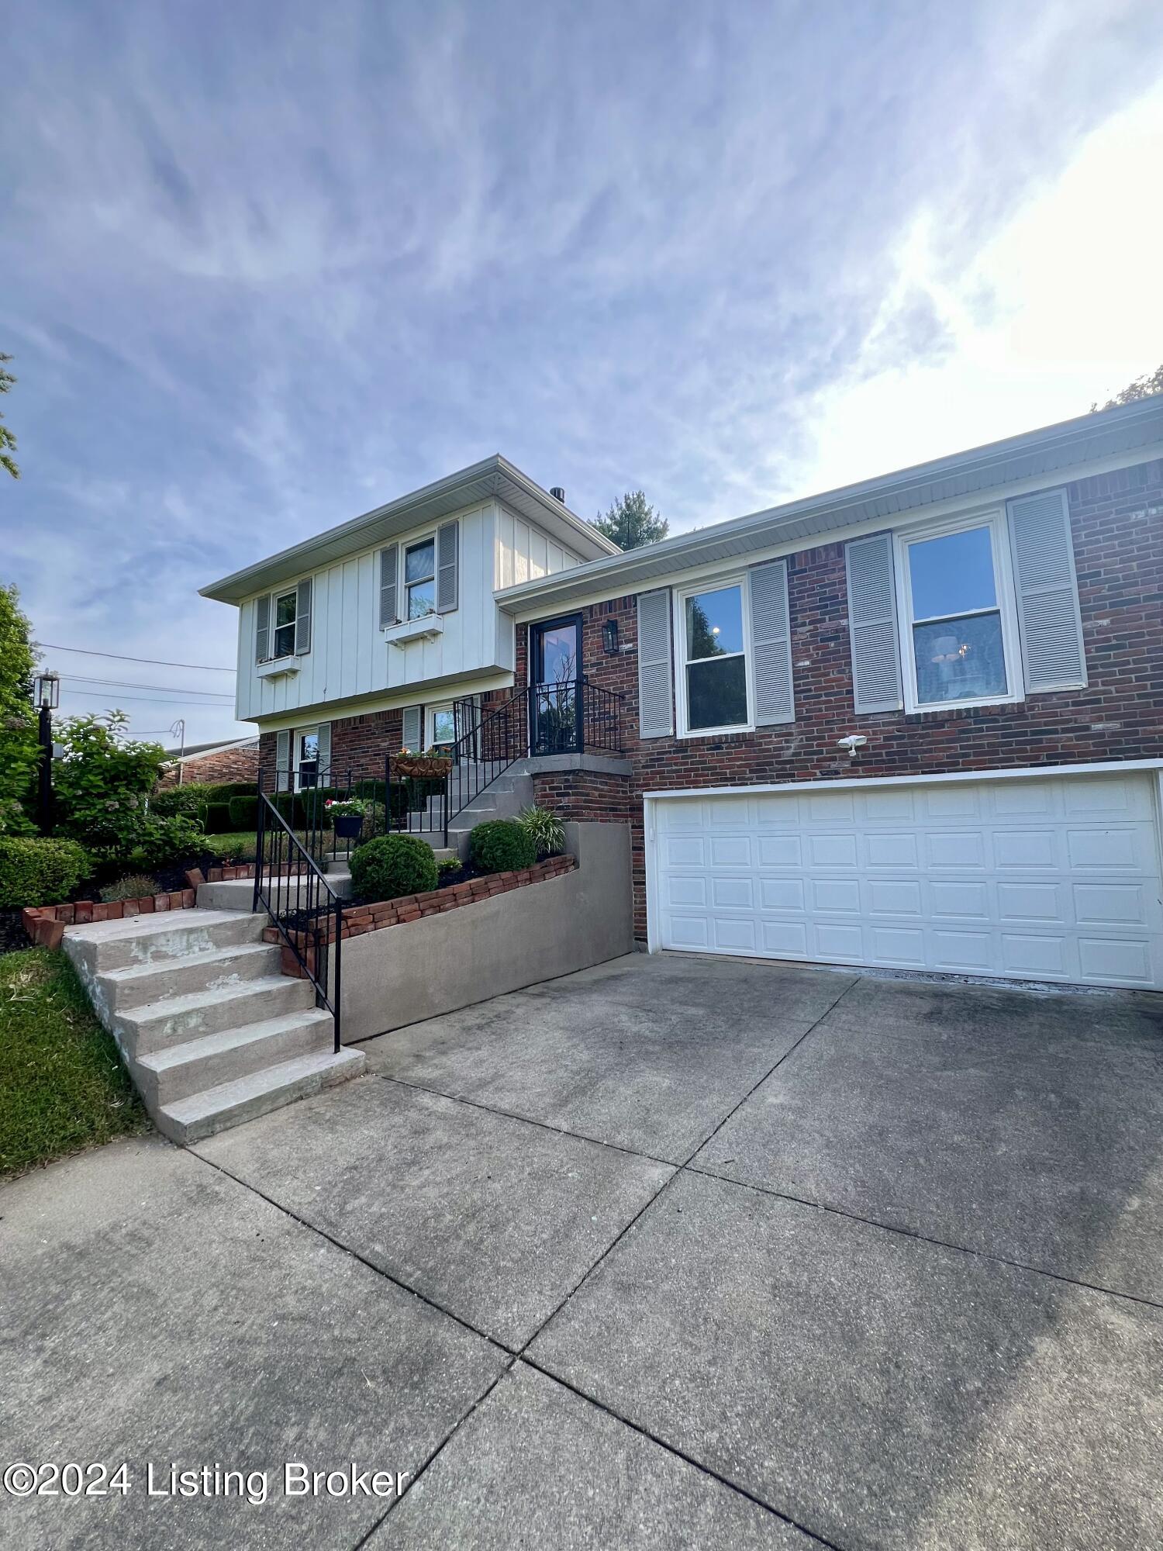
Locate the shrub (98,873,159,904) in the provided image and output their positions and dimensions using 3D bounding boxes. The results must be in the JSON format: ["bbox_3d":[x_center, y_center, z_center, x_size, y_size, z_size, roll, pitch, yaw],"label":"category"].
[{"bbox_3d":[-3.613,0.914,4.650,0.400,0.280,0.420,-5,-7,31],"label":"shrub"}]

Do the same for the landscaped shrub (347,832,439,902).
[{"bbox_3d":[-1.590,0.795,4.930,0.700,0.600,0.700,-5,-7,31],"label":"landscaped shrub"}]

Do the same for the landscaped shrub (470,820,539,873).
[{"bbox_3d":[-0.836,0.765,6.180,0.700,0.610,0.700,-1,-6,0],"label":"landscaped shrub"}]

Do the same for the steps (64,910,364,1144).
[{"bbox_3d":[-2.451,1.417,3.773,2.100,0.840,1.130,-5,-7,31],"label":"steps"}]

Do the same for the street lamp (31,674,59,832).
[{"bbox_3d":[-5.516,-0.056,5.990,0.180,2.130,0.180,-9,-7,30],"label":"street lamp"}]

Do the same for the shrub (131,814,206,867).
[{"bbox_3d":[-4.334,0.692,6.100,0.650,0.580,0.680,-5,-7,31],"label":"shrub"}]

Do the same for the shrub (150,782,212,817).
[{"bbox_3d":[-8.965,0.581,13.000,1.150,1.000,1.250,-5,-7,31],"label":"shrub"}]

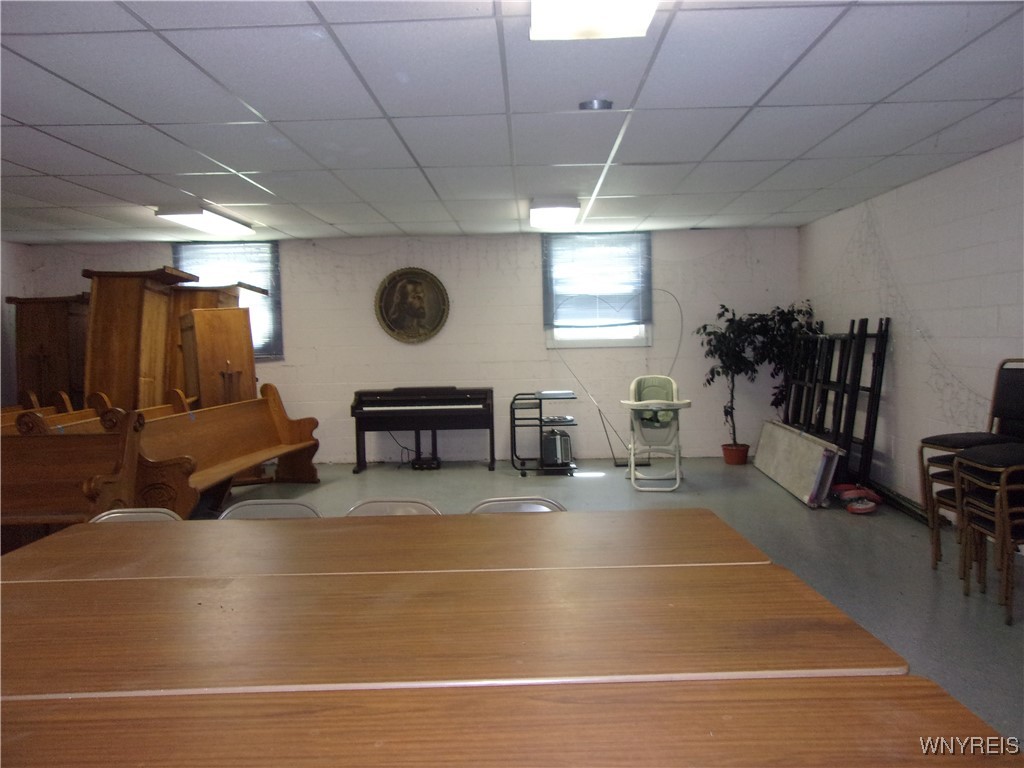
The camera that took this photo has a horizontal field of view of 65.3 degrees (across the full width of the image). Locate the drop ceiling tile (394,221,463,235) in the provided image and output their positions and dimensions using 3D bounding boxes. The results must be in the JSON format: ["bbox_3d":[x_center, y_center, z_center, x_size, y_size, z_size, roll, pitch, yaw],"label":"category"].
[{"bbox_3d":[-0.822,-1.592,8.165,0.605,0.025,0.993,-1,3,2],"label":"drop ceiling tile"}]

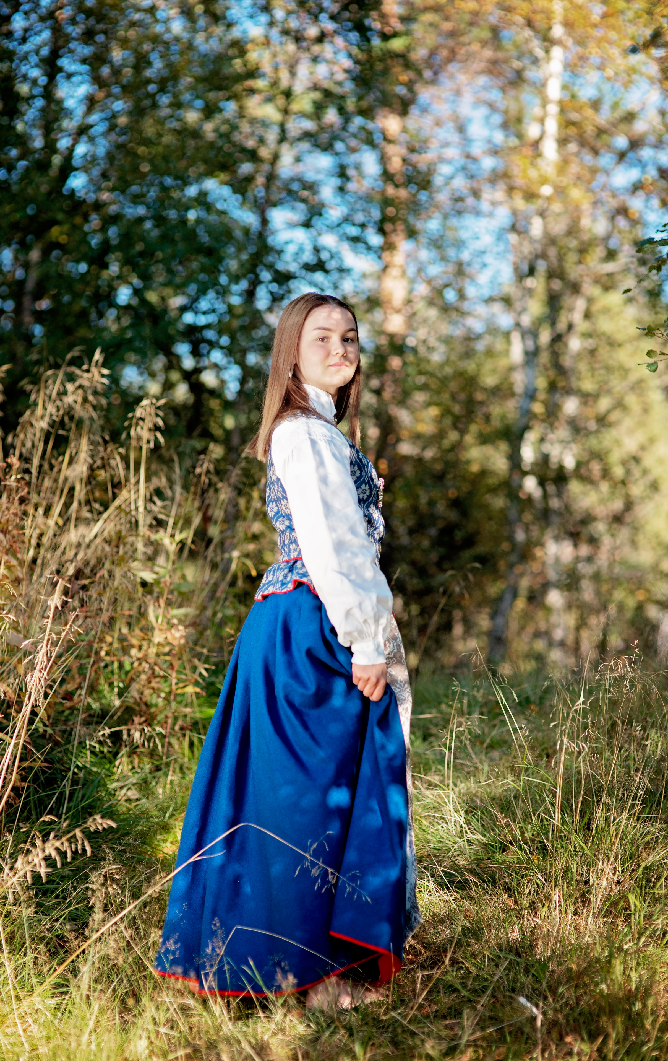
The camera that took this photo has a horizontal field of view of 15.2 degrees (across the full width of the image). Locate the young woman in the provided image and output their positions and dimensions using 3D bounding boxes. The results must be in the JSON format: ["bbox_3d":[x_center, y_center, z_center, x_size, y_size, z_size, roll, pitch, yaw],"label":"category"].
[{"bbox_3d":[-0.110,0.270,5.830,0.610,1.650,0.550,0,1,3],"label":"young woman"}]

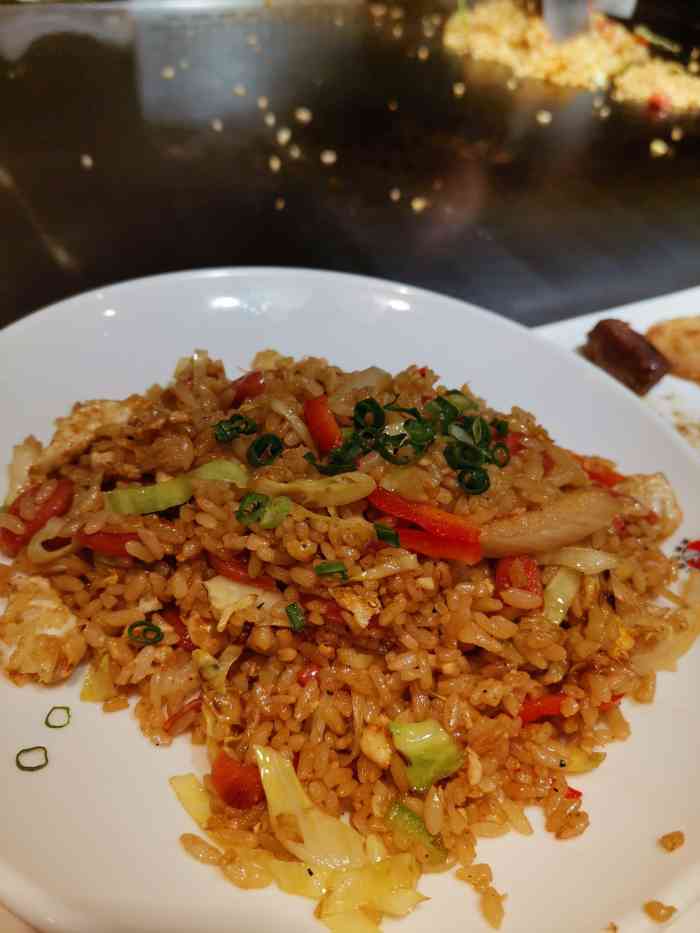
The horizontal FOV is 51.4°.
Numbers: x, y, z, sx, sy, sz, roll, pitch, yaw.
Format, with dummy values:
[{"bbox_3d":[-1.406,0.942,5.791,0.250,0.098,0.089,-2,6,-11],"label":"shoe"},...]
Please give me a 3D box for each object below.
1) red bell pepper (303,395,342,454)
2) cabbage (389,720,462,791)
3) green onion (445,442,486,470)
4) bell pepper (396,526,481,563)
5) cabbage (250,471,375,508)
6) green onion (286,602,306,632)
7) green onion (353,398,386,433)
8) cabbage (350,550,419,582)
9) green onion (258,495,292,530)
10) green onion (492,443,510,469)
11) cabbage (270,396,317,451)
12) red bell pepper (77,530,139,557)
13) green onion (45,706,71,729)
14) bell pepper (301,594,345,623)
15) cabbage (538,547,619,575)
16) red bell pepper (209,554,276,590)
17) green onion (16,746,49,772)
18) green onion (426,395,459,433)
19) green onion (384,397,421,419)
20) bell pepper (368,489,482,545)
[{"bbox_3d":[-0.007,-0.011,0.191,0.008,0.007,0.020,-3,43,-13],"label":"red bell pepper"},{"bbox_3d":[0.018,0.069,0.173,0.016,0.009,0.013,3,42,-9],"label":"cabbage"},{"bbox_3d":[0.036,-0.003,0.224,0.012,0.005,0.010,0,42,-12],"label":"green onion"},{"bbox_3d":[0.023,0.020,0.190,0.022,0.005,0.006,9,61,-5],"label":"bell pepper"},{"bbox_3d":[-0.009,0.006,0.175,0.029,0.005,0.008,4,42,-5],"label":"cabbage"},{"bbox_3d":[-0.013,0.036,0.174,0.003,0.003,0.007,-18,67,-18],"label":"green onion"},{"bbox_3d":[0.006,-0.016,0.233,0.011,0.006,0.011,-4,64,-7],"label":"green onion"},{"bbox_3d":[0.009,0.027,0.195,0.018,0.005,0.006,-13,47,-25],"label":"cabbage"},{"bbox_3d":[-0.019,0.012,0.186,0.008,0.006,0.007,-13,61,-18],"label":"green onion"},{"bbox_3d":[0.045,-0.003,0.217,0.005,0.006,0.005,6,41,-5],"label":"green onion"},{"bbox_3d":[-0.017,-0.012,0.209,0.006,0.005,0.020,-24,52,-34],"label":"cabbage"},{"bbox_3d":[-0.061,0.019,0.182,0.017,0.005,0.005,13,41,2],"label":"red bell pepper"},{"bbox_3d":[-0.071,0.061,0.177,0.006,0.002,0.006,-8,45,-21],"label":"green onion"},{"bbox_3d":[-0.007,0.036,0.186,0.011,0.005,0.006,17,42,7],"label":"bell pepper"},{"bbox_3d":[0.067,0.028,0.214,0.022,0.005,0.007,0,42,-12],"label":"cabbage"},{"bbox_3d":[-0.026,0.026,0.179,0.018,0.005,0.005,21,42,11],"label":"red bell pepper"},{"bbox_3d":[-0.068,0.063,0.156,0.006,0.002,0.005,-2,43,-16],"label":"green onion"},{"bbox_3d":[0.026,-0.015,0.204,0.009,0.007,0.008,9,42,0],"label":"green onion"},{"bbox_3d":[0.016,-0.018,0.220,0.011,0.004,0.006,-1,42,-13],"label":"green onion"},{"bbox_3d":[0.018,0.012,0.175,0.027,0.007,0.007,20,43,12],"label":"bell pepper"}]

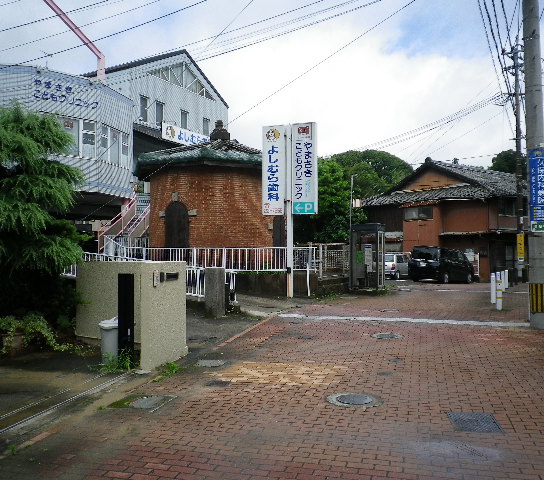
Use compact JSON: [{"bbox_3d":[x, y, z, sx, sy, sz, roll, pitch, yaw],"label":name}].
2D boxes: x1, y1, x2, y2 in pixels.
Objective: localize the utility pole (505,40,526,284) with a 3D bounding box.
[{"bbox_3d":[12.160,-3.875,25.800,1.100,12.100,0.500,0,-1,0],"label":"utility pole"}]

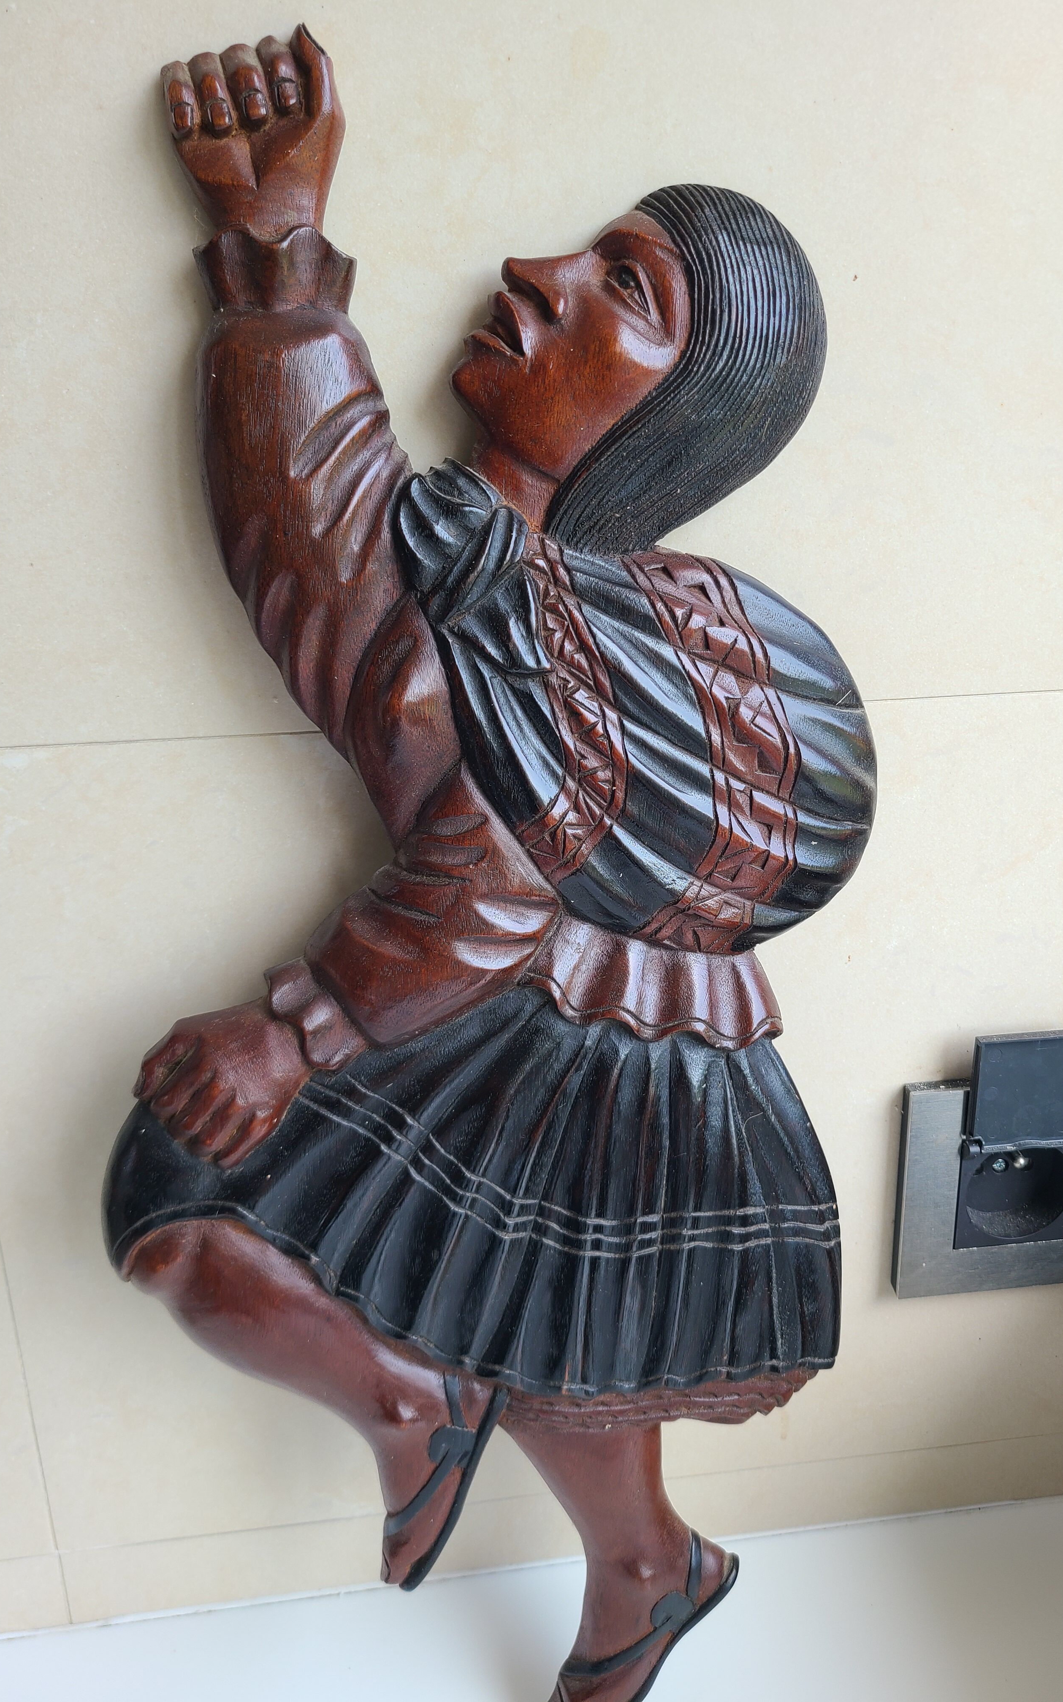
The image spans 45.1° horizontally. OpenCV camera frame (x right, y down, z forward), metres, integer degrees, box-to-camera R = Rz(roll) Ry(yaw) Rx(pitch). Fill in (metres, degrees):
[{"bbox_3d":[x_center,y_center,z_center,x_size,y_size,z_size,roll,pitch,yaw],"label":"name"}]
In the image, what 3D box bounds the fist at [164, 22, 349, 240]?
[{"bbox_3d":[-0.067,-0.175,0.313,0.042,0.048,0.029,-4,15,-6],"label":"fist"}]

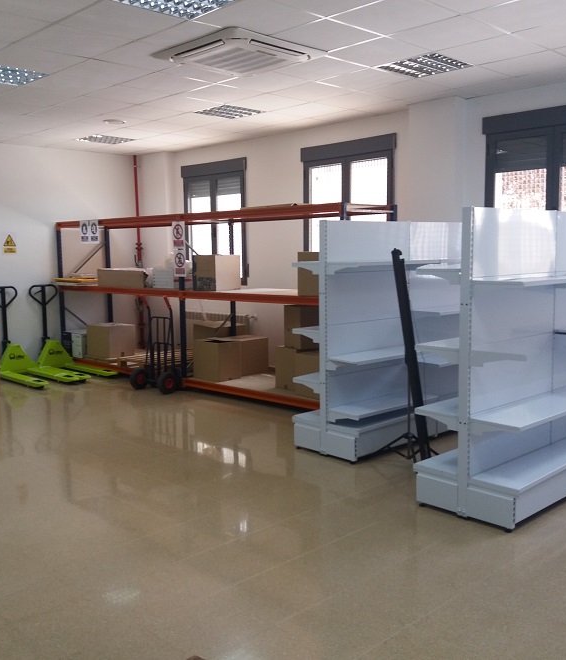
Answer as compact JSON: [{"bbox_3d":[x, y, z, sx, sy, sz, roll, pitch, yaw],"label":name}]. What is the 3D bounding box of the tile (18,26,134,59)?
[{"bbox_3d":[-1.430,-1.966,4.839,0.600,0.020,0.600,-7,9,-44],"label":"tile"}]

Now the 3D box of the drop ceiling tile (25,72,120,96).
[{"bbox_3d":[-1.844,-2.104,6.114,0.600,0.025,0.600,-7,9,-44],"label":"drop ceiling tile"}]

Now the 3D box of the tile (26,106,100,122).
[{"bbox_3d":[-2.269,-2.240,7.373,0.600,0.020,0.600,-7,9,-44],"label":"tile"}]

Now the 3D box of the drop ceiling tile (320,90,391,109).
[{"bbox_3d":[0.706,-2.239,6.917,0.600,0.025,0.600,-7,9,-44],"label":"drop ceiling tile"}]

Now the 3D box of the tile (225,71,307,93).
[{"bbox_3d":[-0.146,-2.130,6.098,0.600,0.020,0.600,-7,9,-44],"label":"tile"}]

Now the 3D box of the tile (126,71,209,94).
[{"bbox_3d":[-0.996,-2.113,6.089,0.600,0.025,0.600,-7,9,-44],"label":"tile"}]

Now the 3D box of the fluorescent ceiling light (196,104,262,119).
[{"bbox_3d":[-0.573,-2.298,7.360,0.600,0.080,0.600,-7,9,-44],"label":"fluorescent ceiling light"}]

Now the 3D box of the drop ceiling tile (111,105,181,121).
[{"bbox_3d":[-1.410,-2.257,7.374,0.600,0.025,0.600,-7,9,-44],"label":"drop ceiling tile"}]

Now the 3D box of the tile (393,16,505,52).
[{"bbox_3d":[1.116,-2.008,4.822,0.600,0.025,0.600,-7,9,-44],"label":"tile"}]

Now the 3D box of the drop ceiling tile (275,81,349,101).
[{"bbox_3d":[0.273,-2.187,6.516,0.600,0.020,0.600,-7,9,-44],"label":"drop ceiling tile"}]

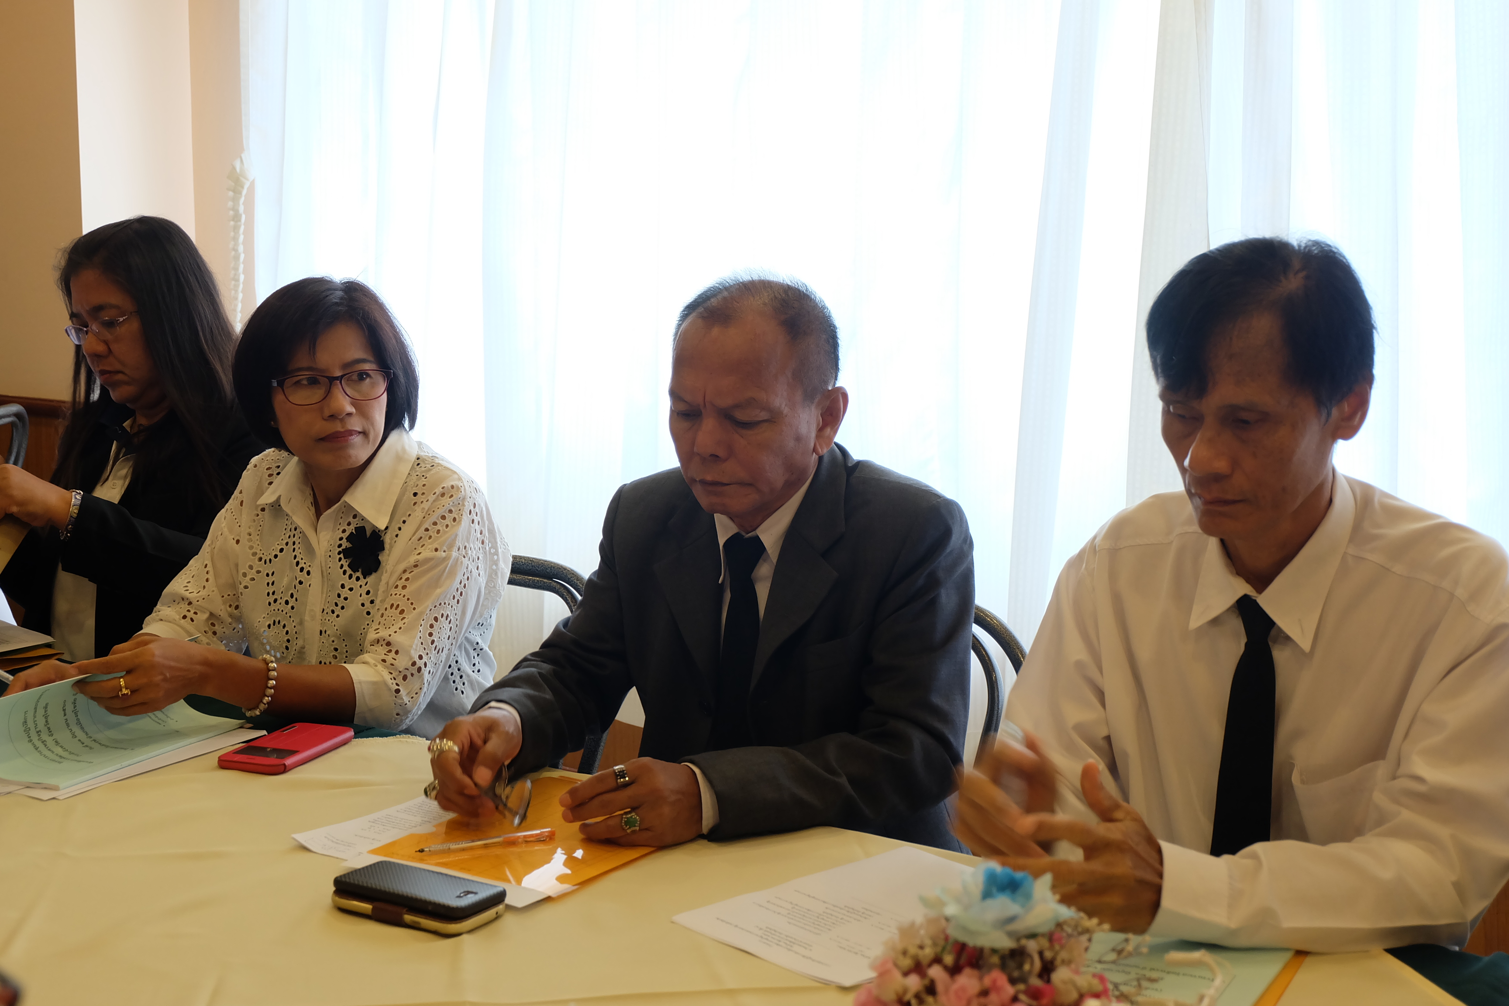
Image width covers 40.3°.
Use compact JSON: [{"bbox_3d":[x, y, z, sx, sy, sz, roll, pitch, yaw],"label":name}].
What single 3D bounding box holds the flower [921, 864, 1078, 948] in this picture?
[{"bbox_3d":[0.170,0.281,1.430,0.105,0.048,0.098,1,9,0],"label":"flower"}]

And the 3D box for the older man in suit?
[{"bbox_3d":[-0.029,0.386,2.282,0.490,1.270,0.620,6,10,31],"label":"older man in suit"}]

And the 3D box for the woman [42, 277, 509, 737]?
[{"bbox_3d":[-0.540,0.361,2.471,0.450,1.250,0.580,7,11,35],"label":"woman"}]

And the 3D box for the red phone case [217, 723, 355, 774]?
[{"bbox_3d":[-0.518,0.273,2.284,0.079,0.013,0.158,3,9,17],"label":"red phone case"}]

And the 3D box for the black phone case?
[{"bbox_3d":[-0.294,0.340,1.801,0.145,0.011,0.068,6,10,31],"label":"black phone case"}]

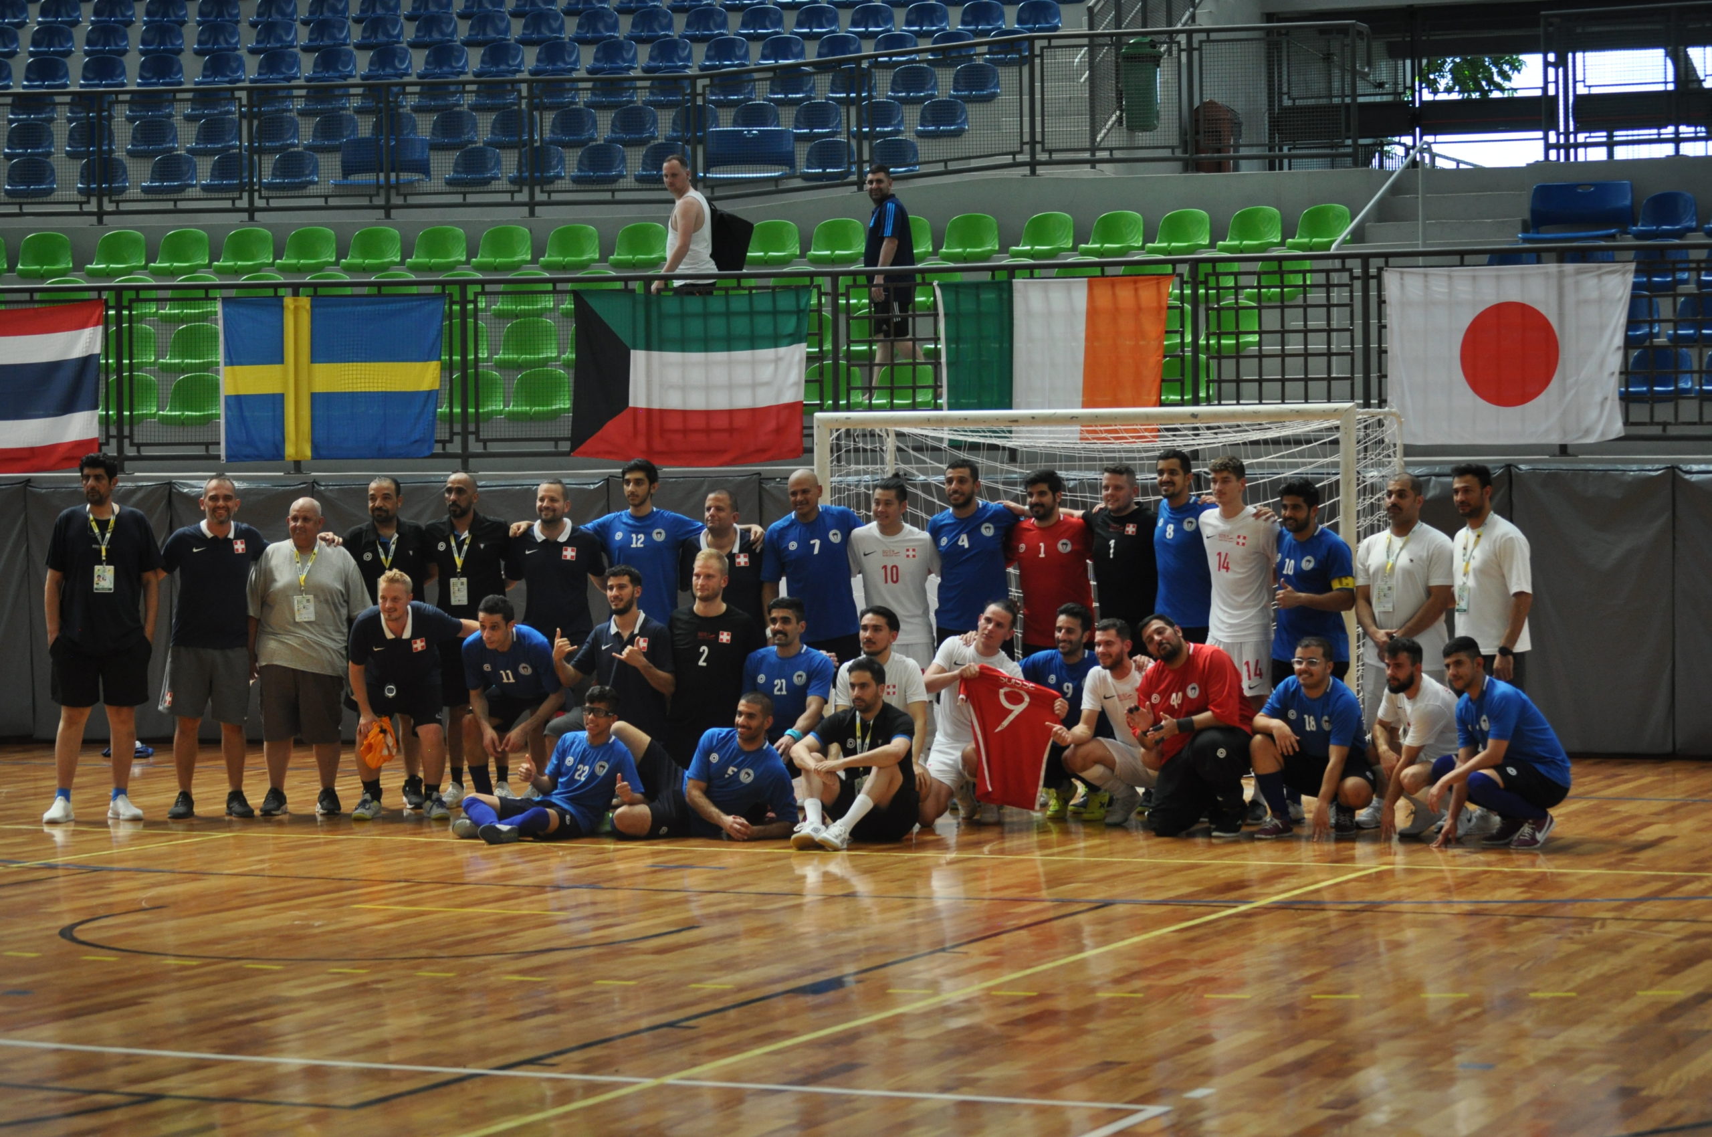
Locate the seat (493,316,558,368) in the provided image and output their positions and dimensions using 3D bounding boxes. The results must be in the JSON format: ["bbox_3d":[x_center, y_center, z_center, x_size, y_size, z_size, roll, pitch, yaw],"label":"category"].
[{"bbox_3d":[-2.405,-1.649,28.550,0.430,0.395,0.410,0,0,11],"label":"seat"}]

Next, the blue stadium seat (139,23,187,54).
[{"bbox_3d":[-6.553,-4.998,36.800,0.420,0.365,0.400,-1,1,-6],"label":"blue stadium seat"}]

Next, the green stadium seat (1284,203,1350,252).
[{"bbox_3d":[3.441,-2.535,29.000,0.430,0.350,0.400,0,1,20],"label":"green stadium seat"}]

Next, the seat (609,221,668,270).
[{"bbox_3d":[-1.669,-2.475,29.900,0.440,0.400,0.440,0,1,8],"label":"seat"}]

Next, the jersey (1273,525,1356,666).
[{"bbox_3d":[2.236,0.120,18.950,0.430,0.660,0.280,0,1,43],"label":"jersey"}]

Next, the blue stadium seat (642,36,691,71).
[{"bbox_3d":[-1.713,-4.684,35.600,0.430,0.395,0.410,0,0,10],"label":"blue stadium seat"}]

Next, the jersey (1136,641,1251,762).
[{"bbox_3d":[1.578,0.622,18.200,0.520,0.550,0.360,-8,6,21],"label":"jersey"}]

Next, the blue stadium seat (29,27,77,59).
[{"bbox_3d":[-7.816,-5.122,37.900,0.450,0.390,0.420,-1,1,-6],"label":"blue stadium seat"}]

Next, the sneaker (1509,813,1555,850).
[{"bbox_3d":[2.861,1.107,16.450,0.110,0.120,0.280,0,18,37],"label":"sneaker"}]

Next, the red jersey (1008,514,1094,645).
[{"bbox_3d":[1.006,0.058,20.000,0.460,0.680,0.280,0,1,18],"label":"red jersey"}]

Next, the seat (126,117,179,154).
[{"bbox_3d":[-6.160,-3.788,34.100,0.420,0.365,0.400,-1,1,-5],"label":"seat"}]

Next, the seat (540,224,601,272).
[{"bbox_3d":[-2.214,-2.484,30.200,0.430,0.350,0.400,0,0,10],"label":"seat"}]

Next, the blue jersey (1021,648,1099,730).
[{"bbox_3d":[1.071,0.636,19.800,0.480,0.460,0.300,0,6,14],"label":"blue jersey"}]

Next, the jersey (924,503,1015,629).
[{"bbox_3d":[0.601,-0.018,20.600,0.480,0.700,0.280,0,1,9],"label":"jersey"}]

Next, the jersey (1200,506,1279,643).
[{"bbox_3d":[1.948,0.031,19.800,0.450,0.700,0.270,0,1,30],"label":"jersey"}]

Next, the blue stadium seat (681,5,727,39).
[{"bbox_3d":[-1.458,-5.221,37.400,0.430,0.350,0.400,0,0,11],"label":"blue stadium seat"}]

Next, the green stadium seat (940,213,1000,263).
[{"bbox_3d":[0.852,-2.482,29.200,0.425,0.340,0.410,0,1,10],"label":"green stadium seat"}]

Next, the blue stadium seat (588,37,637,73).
[{"bbox_3d":[-2.223,-4.695,35.750,0.430,0.395,0.410,0,0,11],"label":"blue stadium seat"}]

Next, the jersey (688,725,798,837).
[{"bbox_3d":[-0.534,1.014,18.400,0.500,0.460,0.320,21,9,10],"label":"jersey"}]

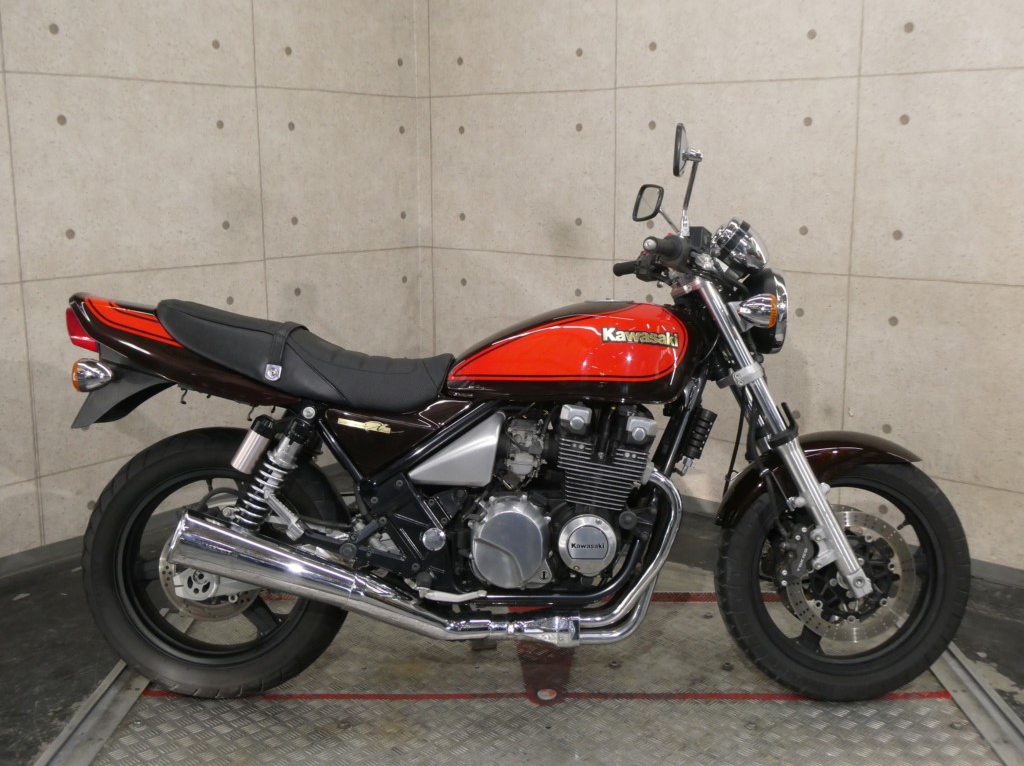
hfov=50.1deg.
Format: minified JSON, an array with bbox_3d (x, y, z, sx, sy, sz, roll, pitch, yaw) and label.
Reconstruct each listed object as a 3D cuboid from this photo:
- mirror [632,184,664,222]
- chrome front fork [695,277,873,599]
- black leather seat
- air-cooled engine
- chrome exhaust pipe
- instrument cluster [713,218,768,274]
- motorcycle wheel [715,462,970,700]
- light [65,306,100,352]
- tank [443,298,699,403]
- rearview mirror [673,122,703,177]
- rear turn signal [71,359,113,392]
[{"bbox_3d":[0.364,-0.473,2.879,0.050,0.090,0.125,9,-1,-19],"label":"mirror"},{"bbox_3d":[0.605,0.120,2.538,0.080,0.804,0.260,-28,2,2],"label":"chrome front fork"},{"bbox_3d":[-0.478,-0.066,2.543,0.696,0.257,0.270,0,3,1],"label":"black leather seat"},{"bbox_3d":[0.107,0.244,2.550,0.416,0.412,0.460,0,3,1],"label":"air-cooled engine"},{"bbox_3d":[-0.185,0.394,2.516,1.120,0.401,0.430,0,3,1],"label":"chrome exhaust pipe"},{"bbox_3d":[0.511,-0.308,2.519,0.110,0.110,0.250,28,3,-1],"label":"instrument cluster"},{"bbox_3d":[0.769,0.441,2.551,0.600,0.600,0.125,0,2,0],"label":"motorcycle wheel"},{"bbox_3d":[-0.984,-0.124,2.547,0.105,0.099,0.190,0,3,1],"label":"light"},{"bbox_3d":[0.151,-0.074,2.535,0.591,0.227,0.300,0,3,1],"label":"tank"},{"bbox_3d":[0.340,-0.460,2.154,0.055,0.090,0.125,6,4,13],"label":"rearview mirror"},{"bbox_3d":[-0.916,-0.016,2.388,0.092,0.070,0.085,0,3,1],"label":"rear turn signal"}]

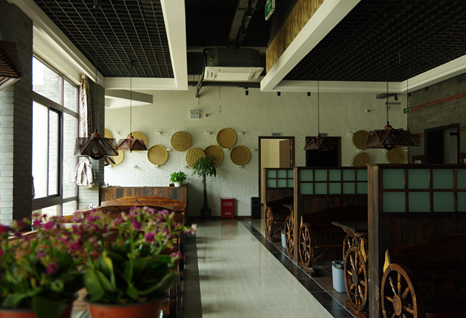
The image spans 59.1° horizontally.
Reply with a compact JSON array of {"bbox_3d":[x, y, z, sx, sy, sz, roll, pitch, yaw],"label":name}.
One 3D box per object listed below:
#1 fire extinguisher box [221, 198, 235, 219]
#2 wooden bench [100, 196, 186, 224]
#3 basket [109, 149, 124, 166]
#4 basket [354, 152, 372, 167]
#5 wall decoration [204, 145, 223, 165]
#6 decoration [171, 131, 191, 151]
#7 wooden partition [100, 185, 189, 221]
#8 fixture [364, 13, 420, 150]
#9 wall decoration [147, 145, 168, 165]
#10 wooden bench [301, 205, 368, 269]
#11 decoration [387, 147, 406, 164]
[{"bbox_3d":[-0.144,1.335,11.061,0.367,0.534,0.220,0,-1,-6],"label":"fire extinguisher box"},{"bbox_3d":[-1.636,1.103,7.473,1.599,0.804,0.600,0,-2,-6],"label":"wooden bench"},{"bbox_3d":[-3.131,-0.087,10.860,0.535,0.535,0.060,0,-2,-6],"label":"basket"},{"bbox_3d":[3.661,0.090,11.556,0.538,0.538,0.060,0,-2,-6],"label":"basket"},{"bbox_3d":[-0.517,-0.092,11.130,0.542,0.542,0.060,0,-2,-6],"label":"wall decoration"},{"bbox_3d":[-1.378,-0.468,11.052,0.545,0.545,0.060,0,-2,-6],"label":"decoration"},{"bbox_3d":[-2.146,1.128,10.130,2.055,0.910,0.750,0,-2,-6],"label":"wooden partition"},{"bbox_3d":[1.853,-0.908,4.891,0.540,1.613,0.540,0,-1,-6],"label":"fixture"},{"bbox_3d":[-2.003,-0.093,10.987,0.550,0.550,0.060,0,-1,-6],"label":"wall decoration"},{"bbox_3d":[1.841,1.073,5.601,1.765,0.789,0.580,0,-1,-6],"label":"wooden bench"},{"bbox_3d":[4.640,-0.085,11.638,0.550,0.550,0.060,0,-1,-6],"label":"decoration"}]

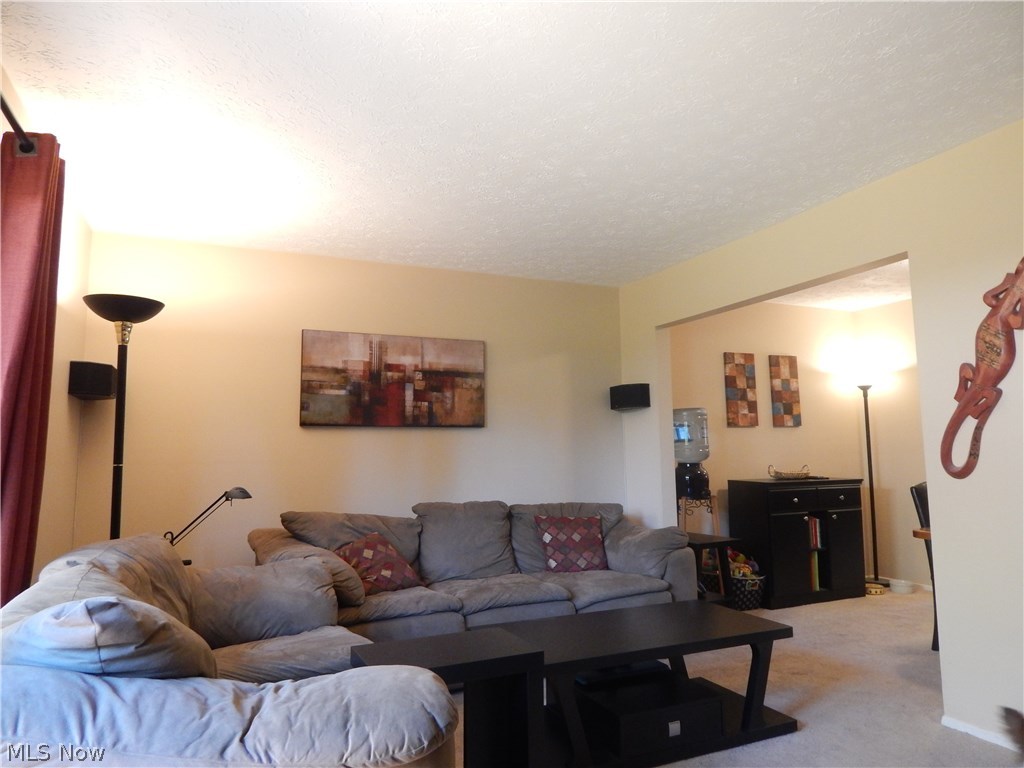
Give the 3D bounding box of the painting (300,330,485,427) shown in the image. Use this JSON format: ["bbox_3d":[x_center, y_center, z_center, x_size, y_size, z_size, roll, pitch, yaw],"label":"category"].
[{"bbox_3d":[-0.765,-0.018,4.550,1.240,0.610,0.035,2,-7,-24],"label":"painting"}]

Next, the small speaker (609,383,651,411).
[{"bbox_3d":[0.866,0.098,5.004,0.280,0.162,0.180,-3,-7,25],"label":"small speaker"}]

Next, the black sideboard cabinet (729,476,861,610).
[{"bbox_3d":[2.271,1.228,5.403,1.020,0.918,0.430,2,-7,-24],"label":"black sideboard cabinet"}]

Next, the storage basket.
[{"bbox_3d":[1.667,1.545,5.089,0.320,0.235,0.290,2,-7,-24],"label":"storage basket"}]

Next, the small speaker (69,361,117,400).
[{"bbox_3d":[-2.205,-0.015,3.576,0.175,0.162,0.265,-3,-7,25],"label":"small speaker"}]

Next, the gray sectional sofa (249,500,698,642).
[{"bbox_3d":[-0.198,1.150,4.118,2.500,0.860,0.970,2,-7,-24],"label":"gray sectional sofa"}]

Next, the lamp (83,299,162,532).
[{"bbox_3d":[-1.705,0.548,2.910,0.315,1.830,0.315,2,-7,-24],"label":"lamp"}]

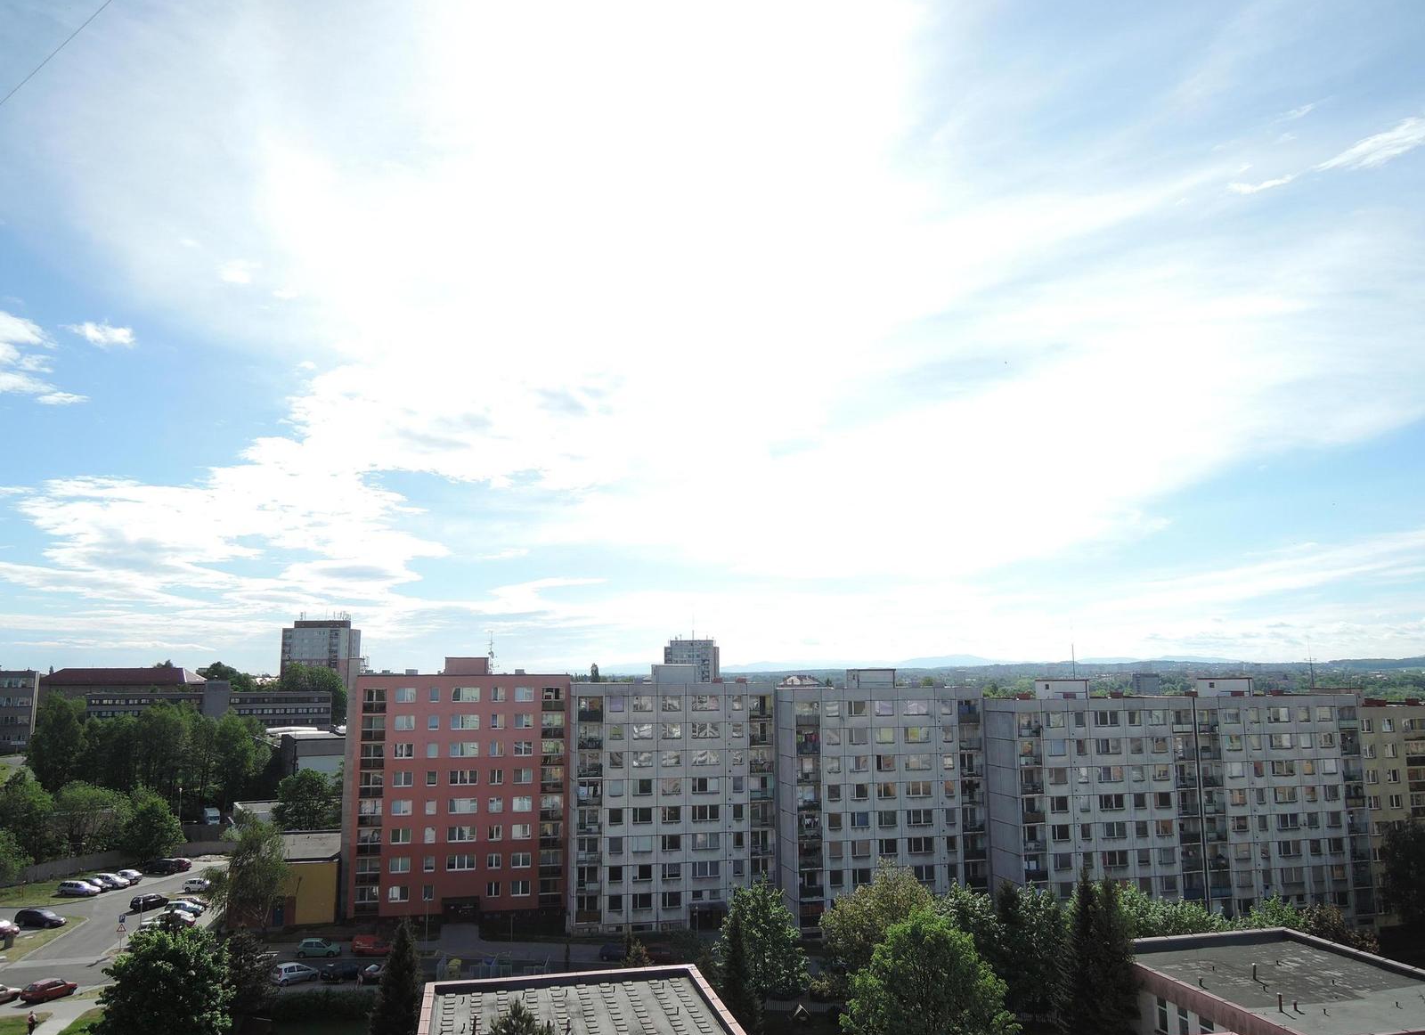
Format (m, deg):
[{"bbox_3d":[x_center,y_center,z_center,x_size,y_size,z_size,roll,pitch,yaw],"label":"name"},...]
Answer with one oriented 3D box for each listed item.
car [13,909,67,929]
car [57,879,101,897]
[{"bbox_3d":[-64.340,38.250,94.730,4.400,1.470,1.750,-3,-9,16],"label":"car"},{"bbox_3d":[-75.220,44.130,117.620,4.400,1.470,1.740,0,-8,-2],"label":"car"}]

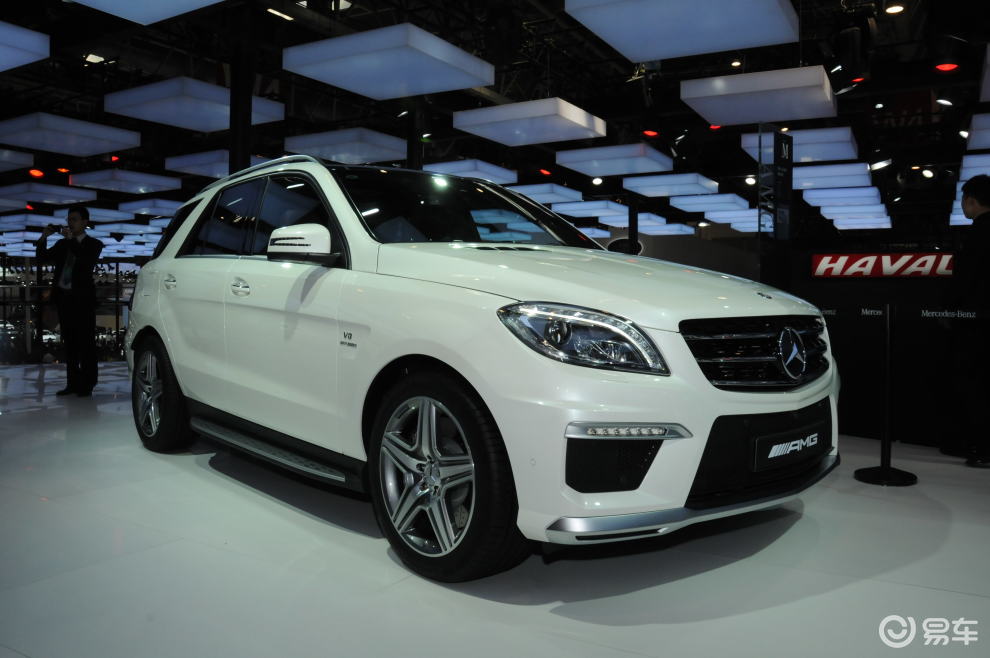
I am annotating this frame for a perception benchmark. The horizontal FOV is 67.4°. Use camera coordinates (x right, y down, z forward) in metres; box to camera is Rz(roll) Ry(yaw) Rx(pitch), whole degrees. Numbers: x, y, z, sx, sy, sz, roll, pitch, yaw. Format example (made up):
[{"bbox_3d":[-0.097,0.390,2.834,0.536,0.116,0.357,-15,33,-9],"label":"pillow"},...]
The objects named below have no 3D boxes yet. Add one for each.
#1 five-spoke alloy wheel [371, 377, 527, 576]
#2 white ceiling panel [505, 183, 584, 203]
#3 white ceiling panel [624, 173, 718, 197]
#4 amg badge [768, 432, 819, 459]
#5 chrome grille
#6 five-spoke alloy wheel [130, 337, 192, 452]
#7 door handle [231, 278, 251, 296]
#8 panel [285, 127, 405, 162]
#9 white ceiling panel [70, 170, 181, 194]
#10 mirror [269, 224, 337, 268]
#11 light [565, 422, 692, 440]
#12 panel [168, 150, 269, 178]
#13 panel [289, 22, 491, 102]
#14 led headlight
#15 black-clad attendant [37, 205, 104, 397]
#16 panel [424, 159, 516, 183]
[{"bbox_3d":[-0.147,0.503,2.635,0.280,0.740,0.740,-2,3,-42],"label":"five-spoke alloy wheel"},{"bbox_3d":[1.253,-4.068,22.533,2.040,0.263,2.040,2,3,30],"label":"white ceiling panel"},{"bbox_3d":[4.924,-3.983,20.684,2.040,0.263,2.040,2,3,30],"label":"white ceiling panel"},{"bbox_3d":[1.032,0.400,2.543,0.360,0.047,0.015,-2,3,-42],"label":"amg badge"},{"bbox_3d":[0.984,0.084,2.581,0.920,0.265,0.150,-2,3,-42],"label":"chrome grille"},{"bbox_3d":[-2.101,0.409,4.797,0.280,0.740,0.740,-2,3,-42],"label":"five-spoke alloy wheel"},{"bbox_3d":[-1.236,-0.201,3.594,0.048,0.078,0.195,-2,3,-42],"label":"door handle"},{"bbox_3d":[-2.960,-3.816,15.729,2.040,0.263,2.040,2,3,30],"label":"panel"},{"bbox_3d":[-9.807,-3.906,19.794,1.950,0.261,1.950,2,3,31],"label":"white ceiling panel"},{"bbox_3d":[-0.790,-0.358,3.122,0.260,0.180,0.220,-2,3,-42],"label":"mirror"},{"bbox_3d":[0.400,0.308,2.191,0.400,0.055,0.100,-1,2,-22],"label":"light"},{"bbox_3d":[-6.252,-3.793,17.410,1.950,0.261,1.950,2,3,31],"label":"panel"},{"bbox_3d":[-1.396,-3.576,10.178,2.040,0.263,2.040,2,3,30],"label":"panel"},{"bbox_3d":[0.275,0.030,2.332,0.400,0.235,0.440,-1,3,-33],"label":"led headlight"},{"bbox_3d":[-4.096,-0.270,7.157,0.520,1.820,0.380,1,2,22],"label":"black-clad attendant"},{"bbox_3d":[-0.806,-3.937,18.991,2.040,0.263,2.040,2,3,30],"label":"panel"}]

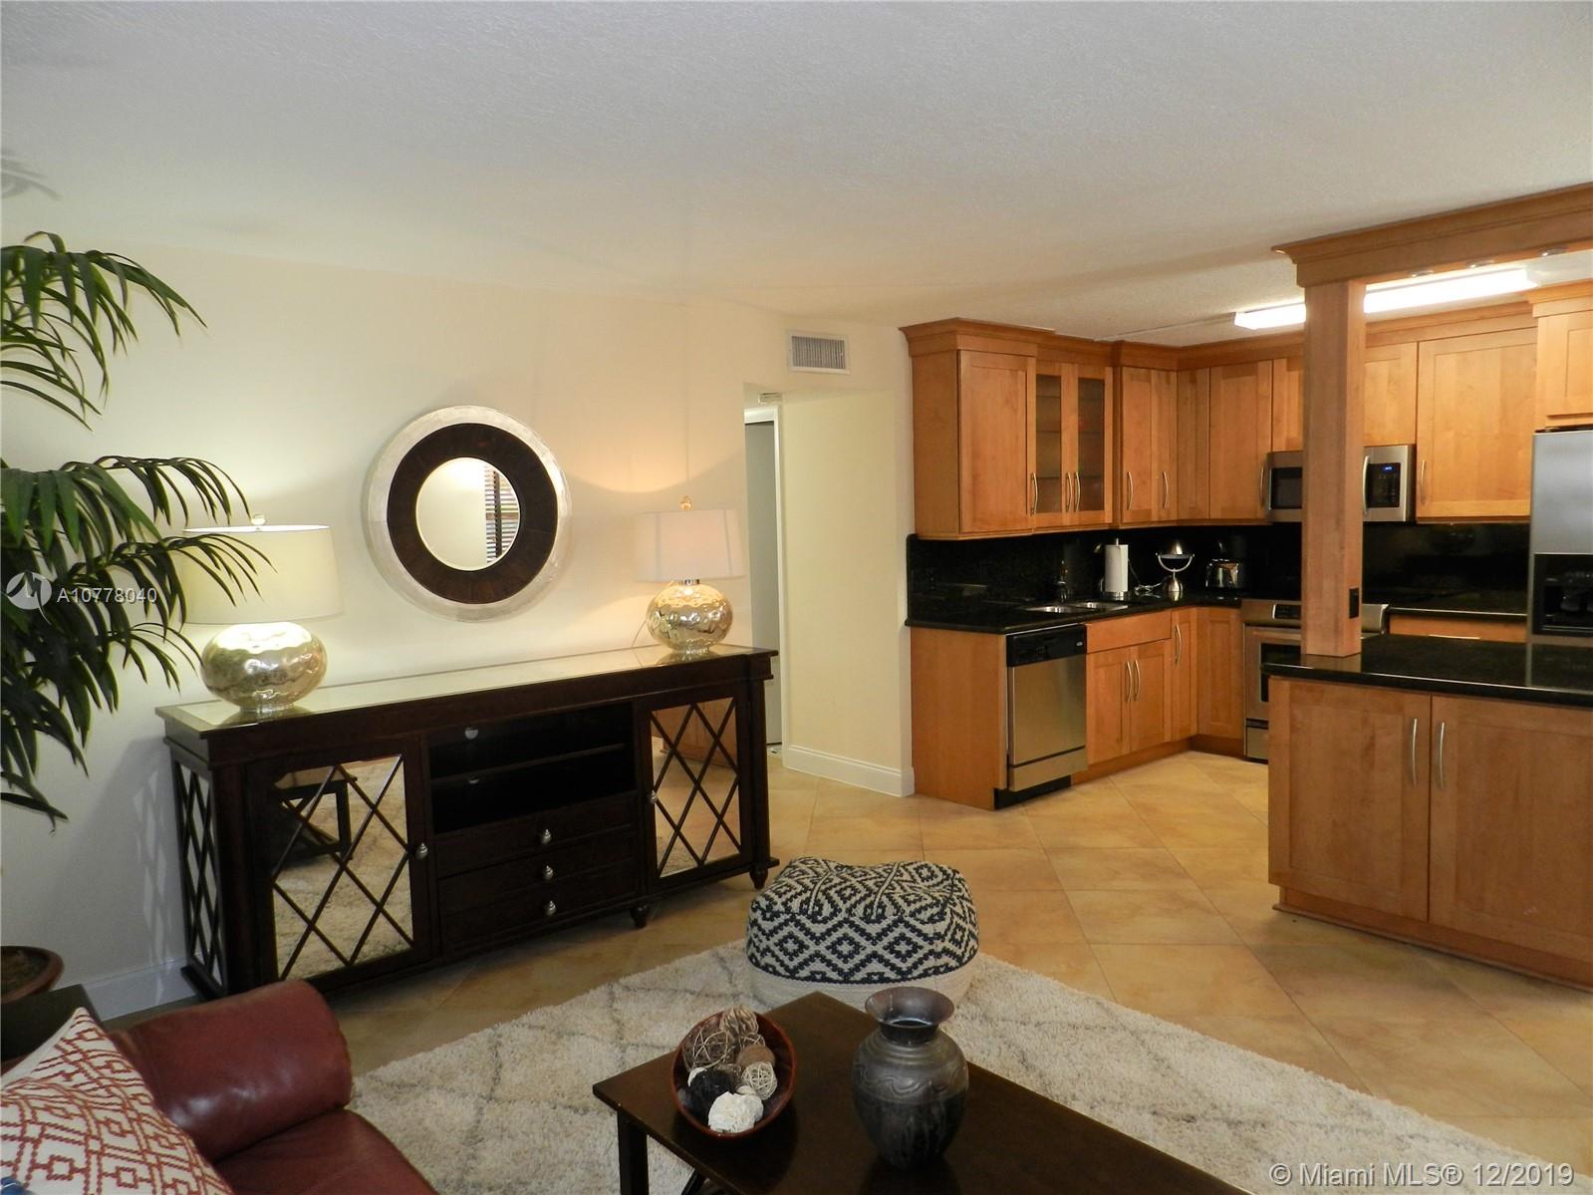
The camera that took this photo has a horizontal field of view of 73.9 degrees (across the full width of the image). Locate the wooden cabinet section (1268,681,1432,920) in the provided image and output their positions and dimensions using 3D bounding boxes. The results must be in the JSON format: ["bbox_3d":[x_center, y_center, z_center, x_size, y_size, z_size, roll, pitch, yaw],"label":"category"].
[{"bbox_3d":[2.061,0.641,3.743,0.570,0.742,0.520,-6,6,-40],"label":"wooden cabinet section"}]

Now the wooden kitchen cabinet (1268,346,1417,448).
[{"bbox_3d":[3.092,-1.083,5.867,0.330,0.516,0.767,-6,6,-39],"label":"wooden kitchen cabinet"}]

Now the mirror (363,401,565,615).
[{"bbox_3d":[-1.206,-0.311,3.940,0.780,0.790,0.060,-6,6,-39],"label":"mirror"}]

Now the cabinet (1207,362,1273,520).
[{"bbox_3d":[2.711,-0.911,6.281,0.335,0.915,0.385,-5,6,-39],"label":"cabinet"}]

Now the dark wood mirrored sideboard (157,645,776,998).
[{"bbox_3d":[-1.006,0.755,3.761,2.030,0.960,0.550,-6,6,-41],"label":"dark wood mirrored sideboard"}]

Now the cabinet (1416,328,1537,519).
[{"bbox_3d":[3.531,-0.848,5.362,0.330,0.925,0.590,-6,6,-39],"label":"cabinet"}]

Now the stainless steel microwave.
[{"bbox_3d":[3.072,-0.622,5.878,0.420,0.390,0.755,-6,6,-39],"label":"stainless steel microwave"}]

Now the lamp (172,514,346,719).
[{"bbox_3d":[-1.617,0.042,3.189,0.440,0.590,0.440,-5,6,-39],"label":"lamp"}]

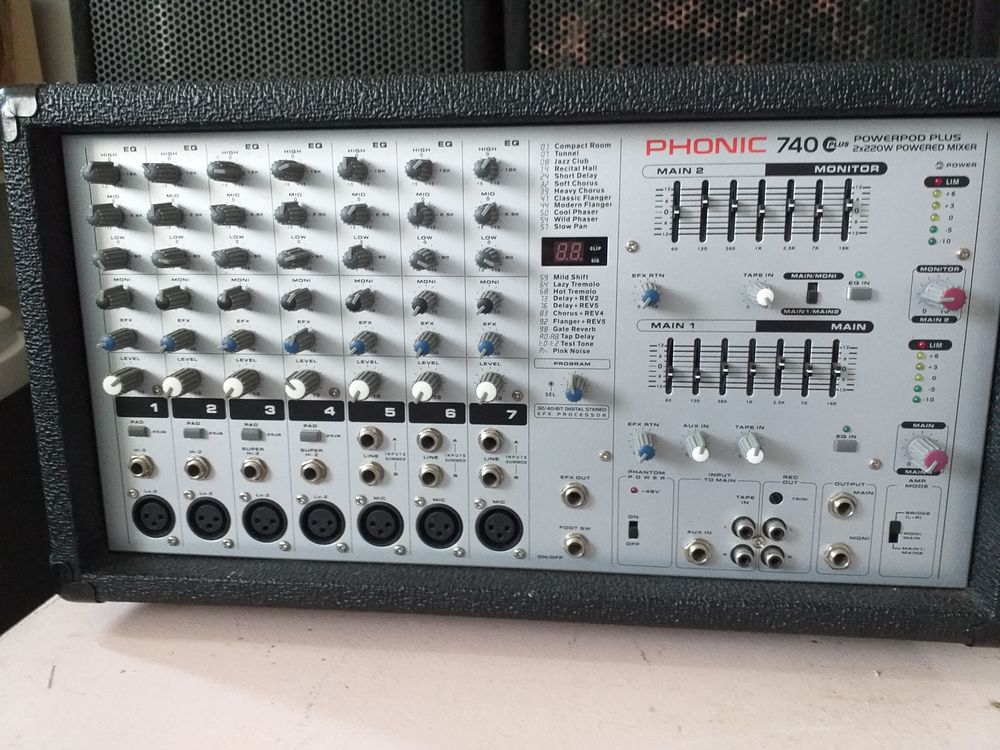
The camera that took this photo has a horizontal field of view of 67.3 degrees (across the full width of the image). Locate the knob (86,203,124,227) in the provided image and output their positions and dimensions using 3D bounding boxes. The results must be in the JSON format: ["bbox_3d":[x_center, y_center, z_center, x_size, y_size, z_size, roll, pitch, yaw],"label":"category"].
[{"bbox_3d":[-0.178,-0.072,0.340,0.011,0.012,0.015,1,11,6],"label":"knob"}]

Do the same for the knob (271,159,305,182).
[{"bbox_3d":[-0.093,-0.090,0.328,0.010,0.010,0.015,1,11,6],"label":"knob"}]

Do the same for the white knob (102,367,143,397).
[{"bbox_3d":[-0.178,0.003,0.356,0.011,0.012,0.016,1,11,6],"label":"white knob"}]

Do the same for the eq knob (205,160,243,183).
[{"bbox_3d":[-0.125,-0.092,0.340,0.011,0.011,0.017,1,11,6],"label":"eq knob"}]

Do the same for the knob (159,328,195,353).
[{"bbox_3d":[-0.149,-0.015,0.347,0.011,0.011,0.015,1,11,6],"label":"knob"}]

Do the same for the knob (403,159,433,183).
[{"bbox_3d":[-0.036,-0.091,0.330,0.011,0.011,0.017,1,11,6],"label":"knob"}]

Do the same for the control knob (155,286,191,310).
[{"bbox_3d":[-0.150,-0.034,0.346,0.011,0.011,0.014,1,11,6],"label":"control knob"}]

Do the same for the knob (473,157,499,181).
[{"bbox_3d":[-0.006,-0.087,0.317,0.011,0.011,0.015,1,11,6],"label":"knob"}]

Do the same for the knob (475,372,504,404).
[{"bbox_3d":[-0.004,0.005,0.337,0.011,0.012,0.016,1,11,6],"label":"knob"}]

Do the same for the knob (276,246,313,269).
[{"bbox_3d":[-0.092,-0.052,0.333,0.011,0.011,0.015,1,11,6],"label":"knob"}]

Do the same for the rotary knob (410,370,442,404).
[{"bbox_3d":[-0.033,0.005,0.340,0.011,0.012,0.016,1,11,6],"label":"rotary knob"}]

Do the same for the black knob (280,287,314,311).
[{"bbox_3d":[-0.094,-0.035,0.348,0.011,0.011,0.017,1,11,6],"label":"black knob"}]

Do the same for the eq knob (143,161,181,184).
[{"bbox_3d":[-0.151,-0.091,0.334,0.010,0.010,0.015,1,11,6],"label":"eq knob"}]

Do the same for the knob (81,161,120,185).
[{"bbox_3d":[-0.180,-0.091,0.337,0.010,0.010,0.015,1,11,6],"label":"knob"}]

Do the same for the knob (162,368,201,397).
[{"bbox_3d":[-0.149,0.003,0.353,0.011,0.012,0.016,1,11,6],"label":"knob"}]

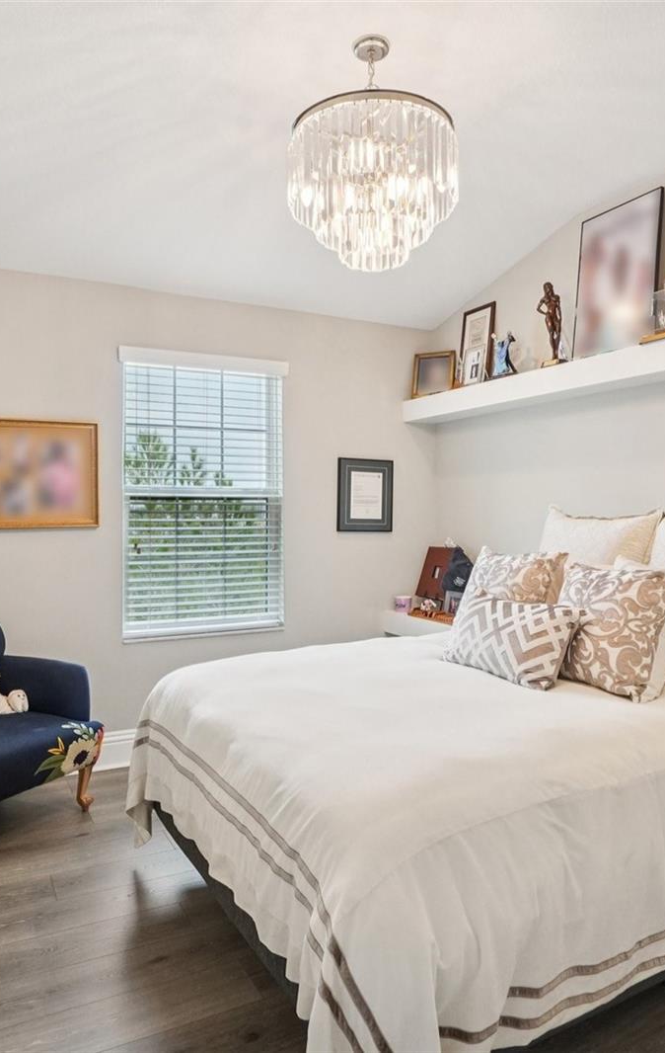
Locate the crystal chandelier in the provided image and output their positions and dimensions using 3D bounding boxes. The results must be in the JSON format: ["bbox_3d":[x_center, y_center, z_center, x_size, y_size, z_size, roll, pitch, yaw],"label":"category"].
[{"bbox_3d":[0.130,-1.287,2.269,0.580,0.720,0.580,1,1,0],"label":"crystal chandelier"}]

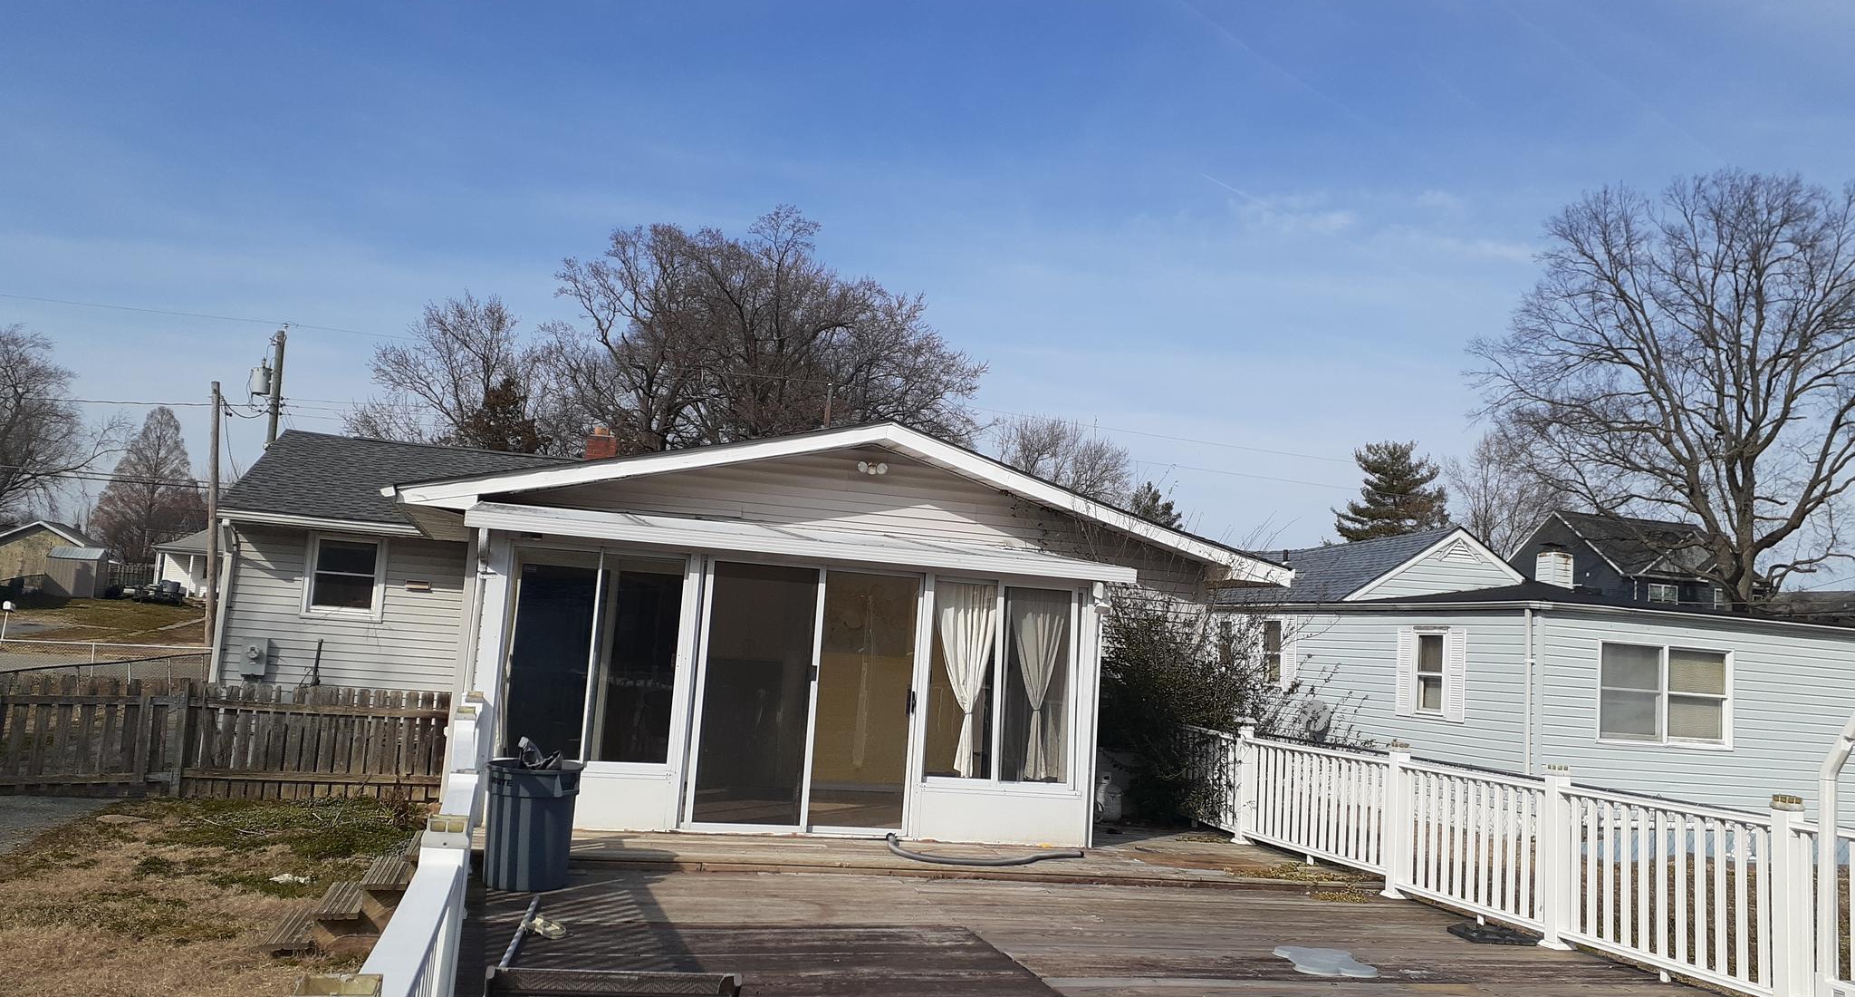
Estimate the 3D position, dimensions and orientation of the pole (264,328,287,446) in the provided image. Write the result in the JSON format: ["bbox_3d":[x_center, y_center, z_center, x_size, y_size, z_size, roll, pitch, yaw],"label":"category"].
[{"bbox_3d":[-16.358,0.161,35.530,0.300,8.793,0.300,5,-6,-12],"label":"pole"}]

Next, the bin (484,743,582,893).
[{"bbox_3d":[-2.354,1.904,8.582,0.580,0.750,0.570,5,-6,-12],"label":"bin"}]

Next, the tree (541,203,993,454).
[{"bbox_3d":[-6.457,-2.229,54.542,17.000,17.829,15.500,5,-6,-12],"label":"tree"}]

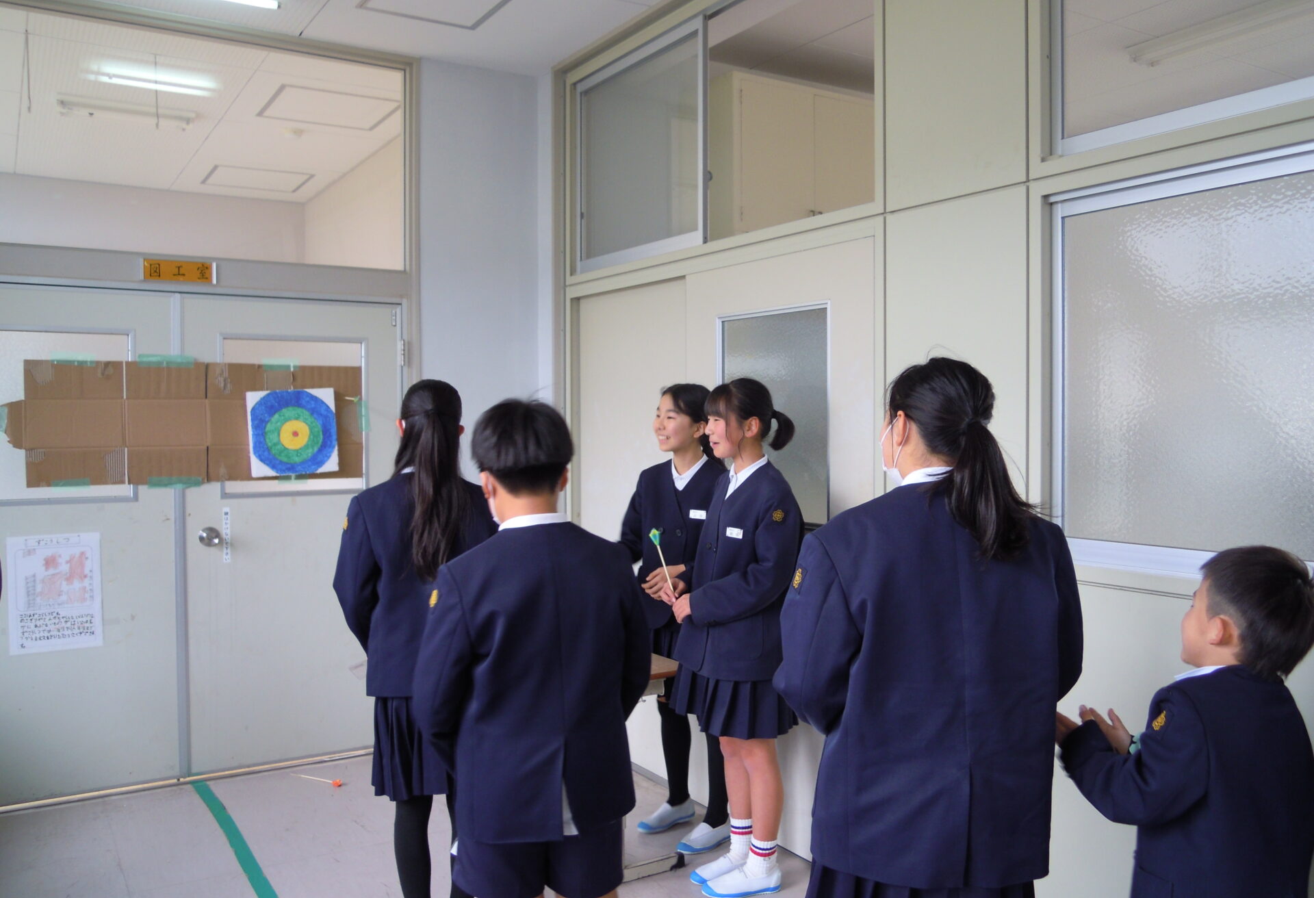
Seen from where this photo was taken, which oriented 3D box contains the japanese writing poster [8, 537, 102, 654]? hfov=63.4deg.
[{"bbox_3d":[-2.198,0.528,3.888,0.297,0.420,0.010,-2,2,-33],"label":"japanese writing poster"}]

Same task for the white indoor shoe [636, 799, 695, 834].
[{"bbox_3d":[0.031,1.254,3.680,0.230,0.072,0.088,-2,2,-34],"label":"white indoor shoe"}]

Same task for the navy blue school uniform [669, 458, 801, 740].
[{"bbox_3d":[0.243,0.421,3.195,0.320,0.790,0.420,-1,2,-24],"label":"navy blue school uniform"}]

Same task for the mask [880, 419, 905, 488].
[{"bbox_3d":[0.436,0.011,1.815,0.135,0.125,0.110,-1,2,-28],"label":"mask"}]

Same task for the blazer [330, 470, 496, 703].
[{"bbox_3d":[-0.603,0.345,2.803,0.450,0.580,0.290,-1,2,-25],"label":"blazer"}]

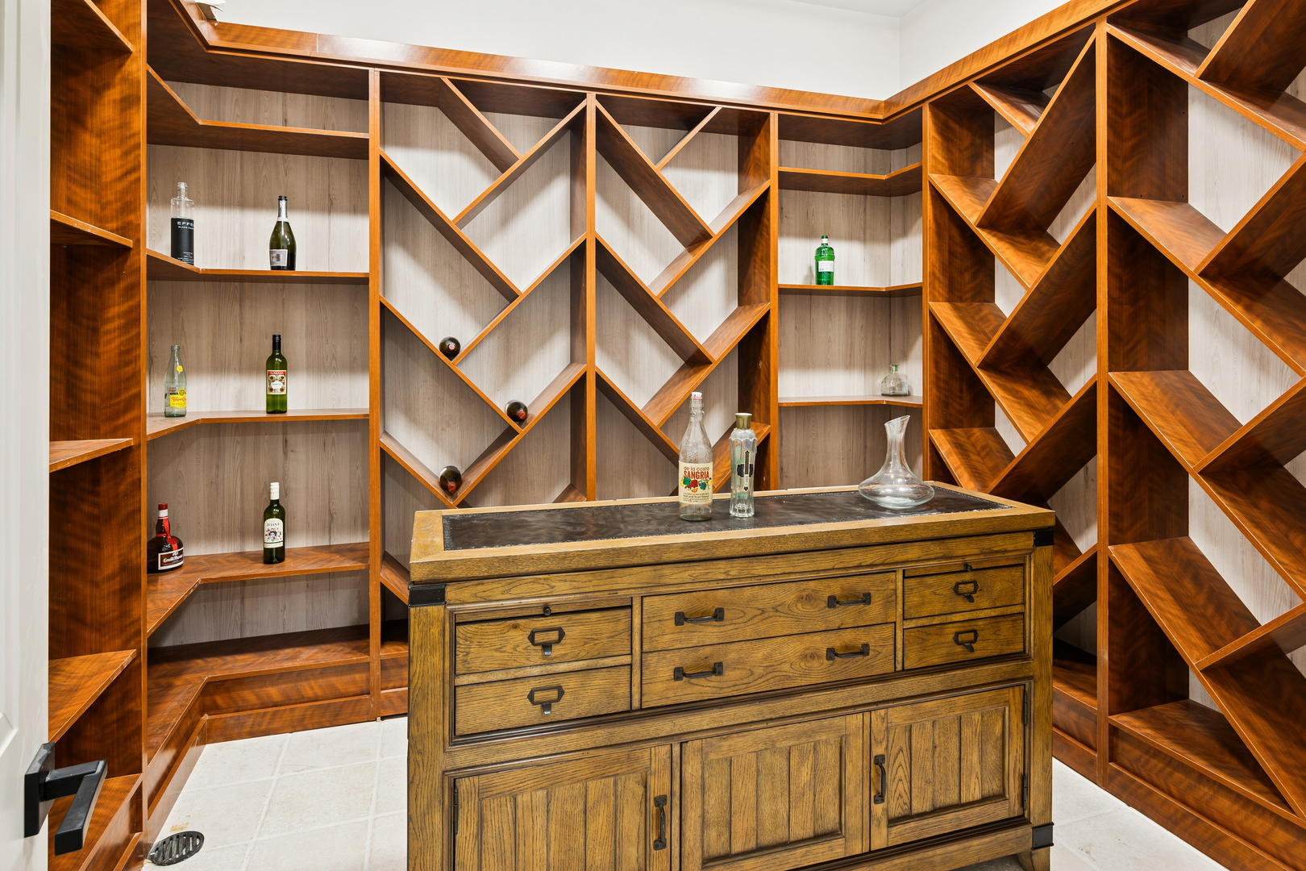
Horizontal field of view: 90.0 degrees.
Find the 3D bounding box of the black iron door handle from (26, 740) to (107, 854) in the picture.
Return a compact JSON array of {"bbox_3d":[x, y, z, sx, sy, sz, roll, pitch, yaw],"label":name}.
[{"bbox_3d":[-0.617,0.383,0.681,0.064,0.066,0.160,-2,5,-31],"label":"black iron door handle"}]

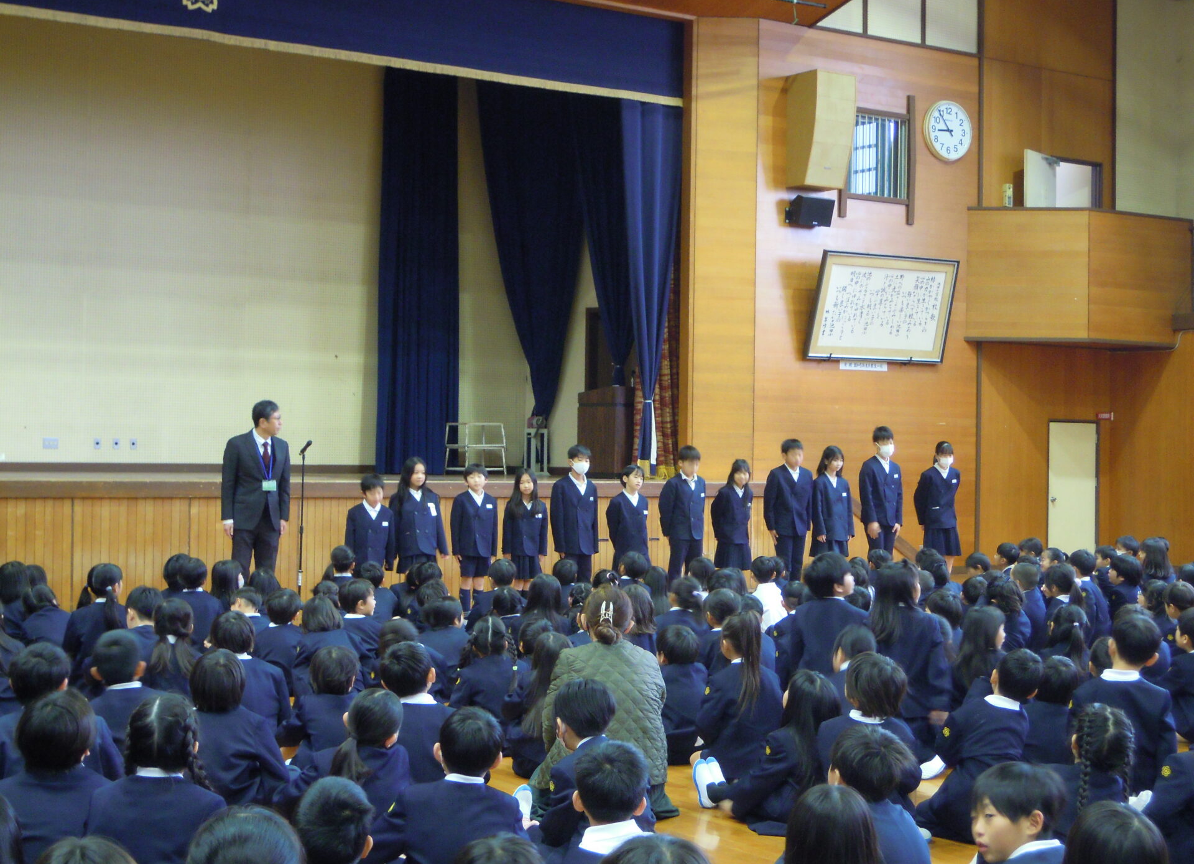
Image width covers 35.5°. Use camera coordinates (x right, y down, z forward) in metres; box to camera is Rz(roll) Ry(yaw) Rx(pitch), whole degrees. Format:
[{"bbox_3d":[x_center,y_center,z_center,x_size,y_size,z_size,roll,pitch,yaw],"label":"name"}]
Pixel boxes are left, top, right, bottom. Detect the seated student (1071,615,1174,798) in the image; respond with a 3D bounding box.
[{"bbox_3d":[2.018,1.052,7.150,0.410,0.710,0.500,1,-1,0],"label":"seated student"}]

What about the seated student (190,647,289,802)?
[{"bbox_3d":[-1.387,1.103,7.150,0.440,0.610,0.580,1,-1,-25],"label":"seated student"}]

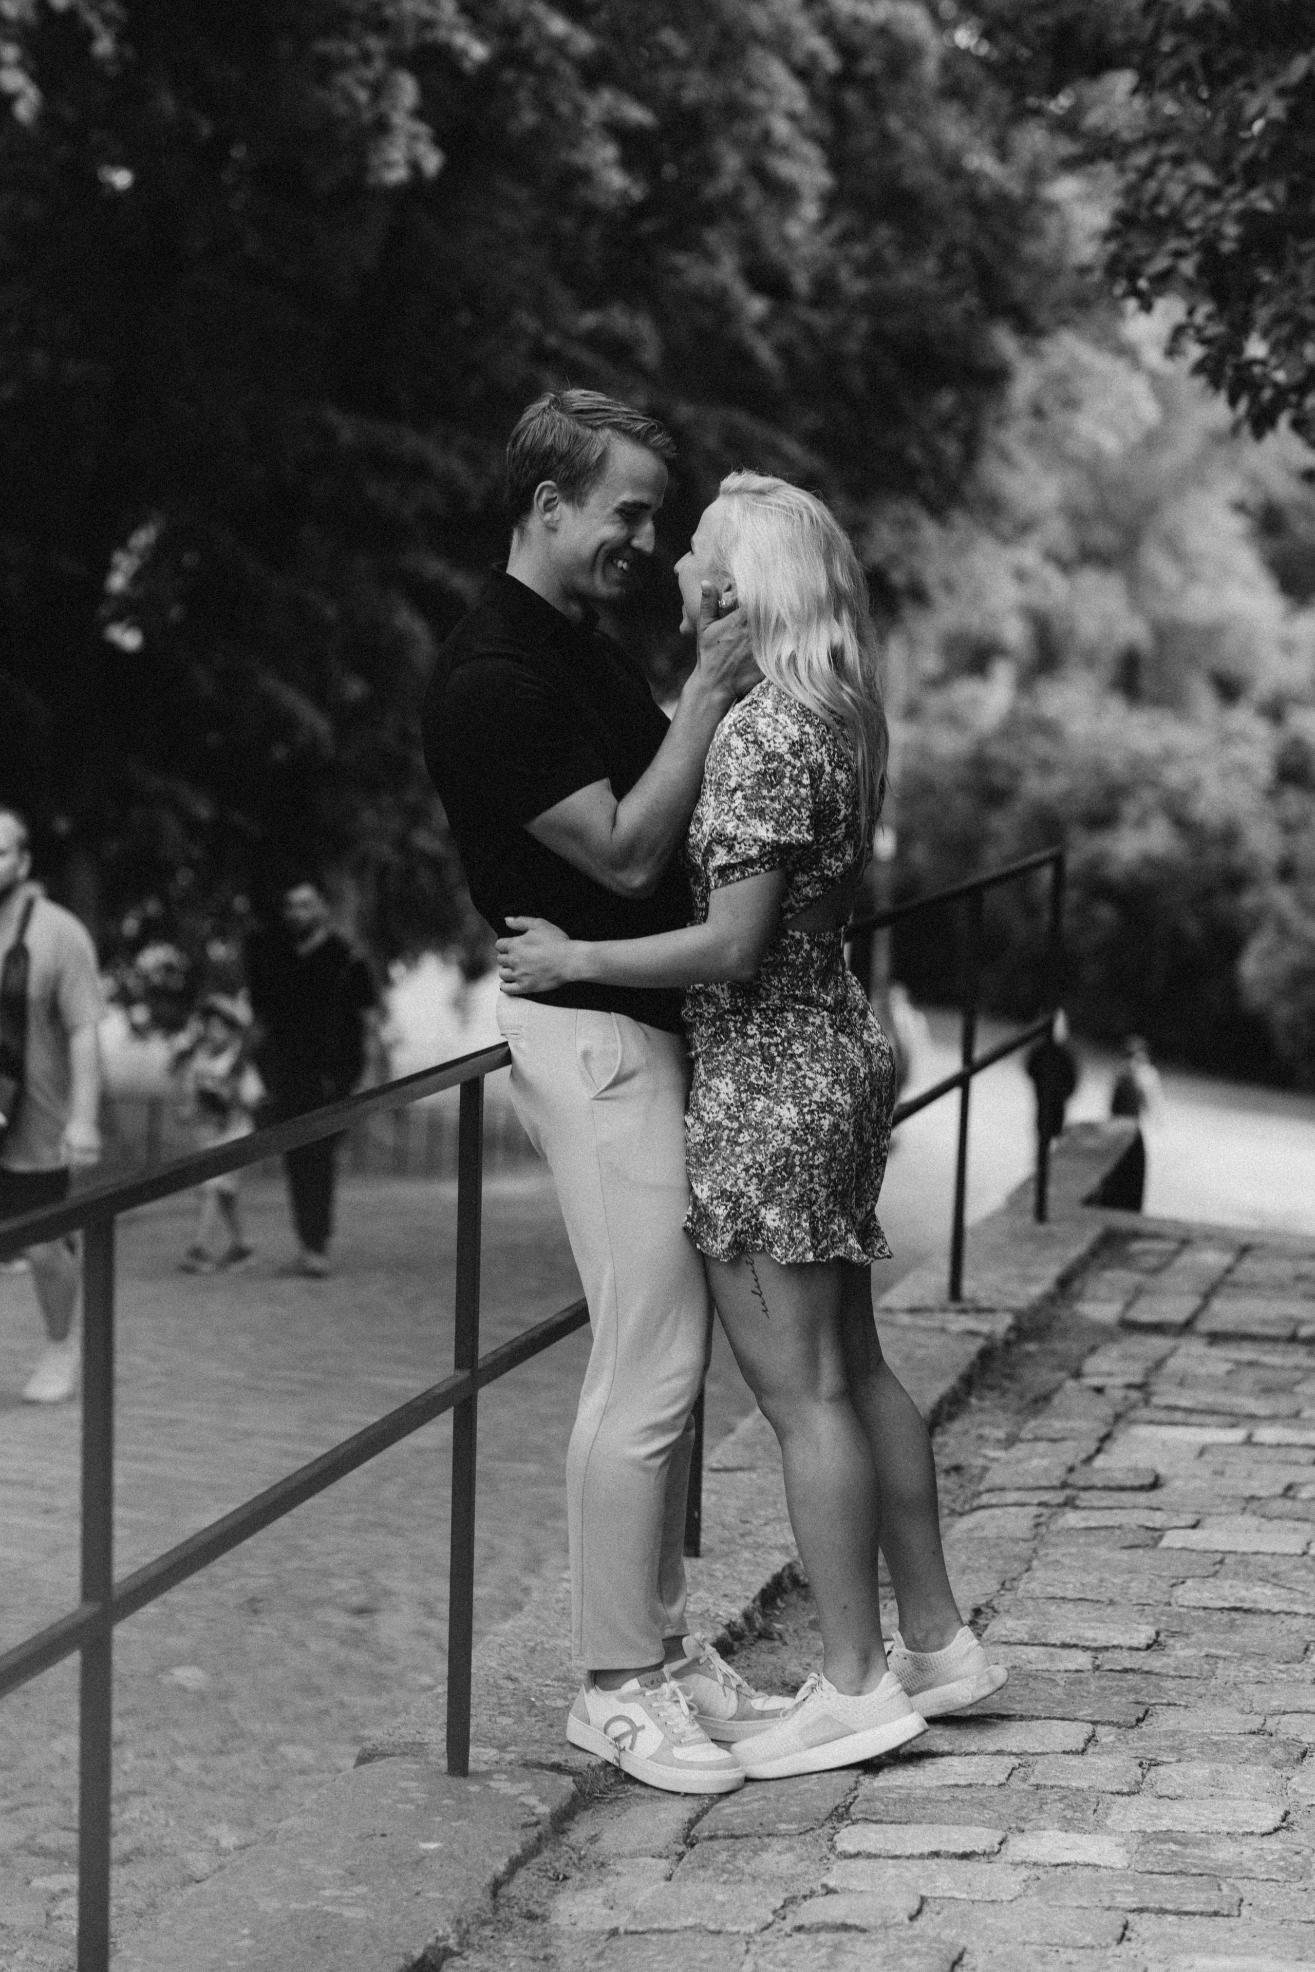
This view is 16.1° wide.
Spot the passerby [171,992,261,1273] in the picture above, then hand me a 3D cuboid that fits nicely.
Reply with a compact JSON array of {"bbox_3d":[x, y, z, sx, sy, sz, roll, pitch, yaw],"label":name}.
[{"bbox_3d":[-1.979,0.660,20.900,0.370,1.250,0.400,5,7,30],"label":"passerby"}]

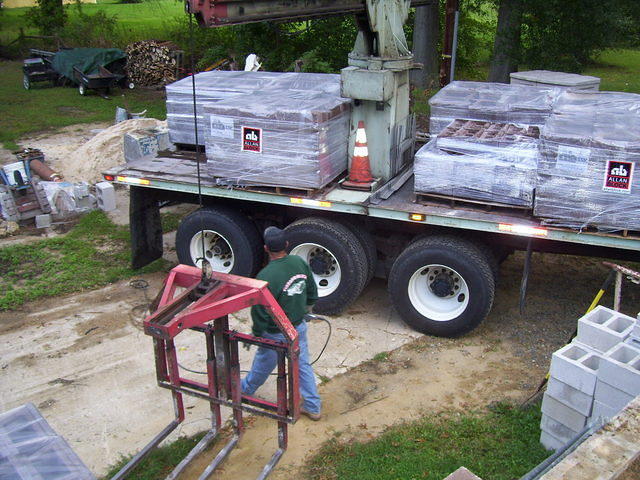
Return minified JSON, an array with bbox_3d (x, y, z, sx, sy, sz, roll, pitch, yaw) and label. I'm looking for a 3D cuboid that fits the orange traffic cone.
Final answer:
[{"bbox_3d":[0.460,-0.967,7.541,0.360,0.720,0.360,8,23,19],"label":"orange traffic cone"}]

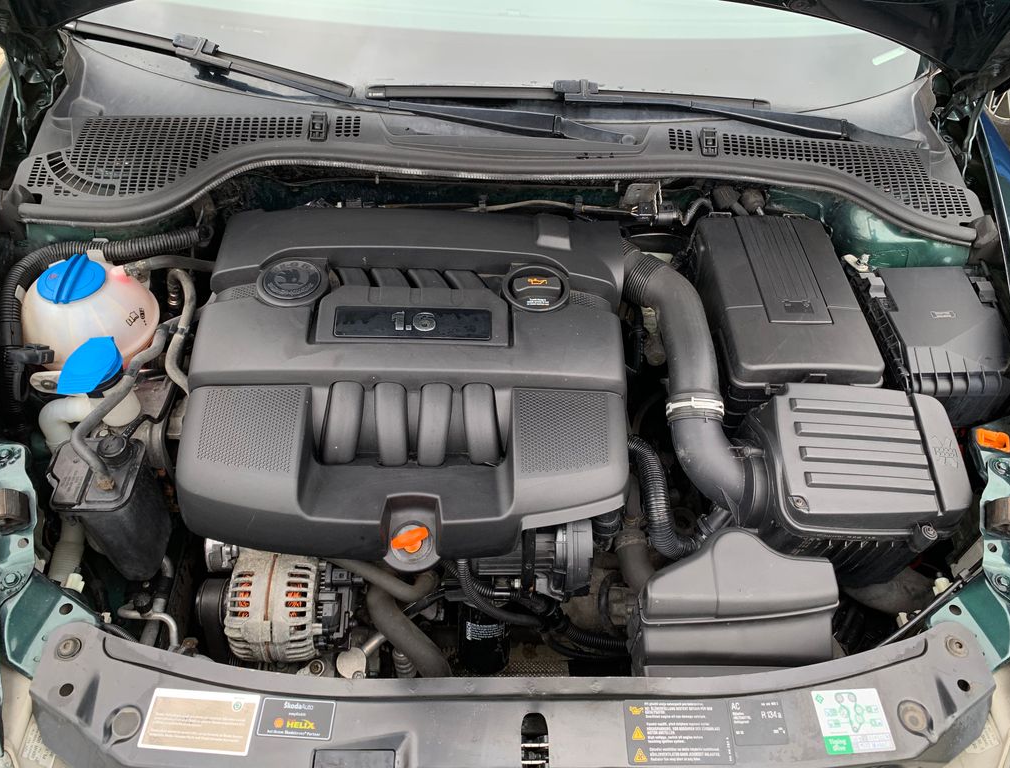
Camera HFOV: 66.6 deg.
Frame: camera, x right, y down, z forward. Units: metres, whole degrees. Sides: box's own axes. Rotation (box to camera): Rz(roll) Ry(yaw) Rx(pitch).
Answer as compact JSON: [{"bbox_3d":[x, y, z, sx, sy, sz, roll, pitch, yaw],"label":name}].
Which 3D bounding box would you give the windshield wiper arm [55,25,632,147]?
[{"bbox_3d":[-0.240,-0.446,1.155,0.902,0.055,0.075,13,55,2],"label":"windshield wiper arm"}]

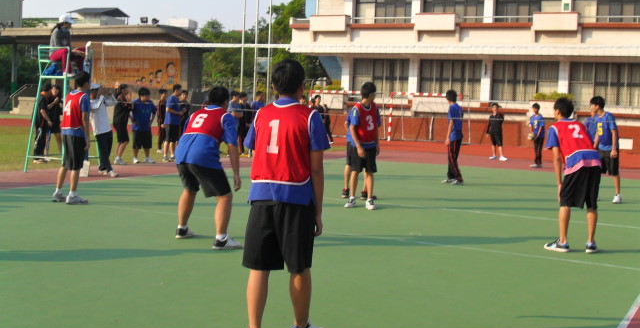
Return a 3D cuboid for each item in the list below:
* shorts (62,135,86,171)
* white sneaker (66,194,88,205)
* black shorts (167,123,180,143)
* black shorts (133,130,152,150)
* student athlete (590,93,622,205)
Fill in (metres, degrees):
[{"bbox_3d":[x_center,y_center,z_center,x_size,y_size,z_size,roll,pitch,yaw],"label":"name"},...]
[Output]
[{"bbox_3d":[-3.227,-0.158,12.150,0.300,0.480,0.370,-1,6,-38],"label":"shorts"},{"bbox_3d":[-3.174,0.469,12.100,0.290,0.120,0.110,2,5,-9],"label":"white sneaker"},{"bbox_3d":[-3.194,-0.678,20.100,0.310,0.420,0.380,1,5,-16],"label":"black shorts"},{"bbox_3d":[-3.744,-0.502,19.500,0.430,0.420,0.320,0,5,-22],"label":"black shorts"},{"bbox_3d":[4.602,-0.217,14.850,0.480,1.700,0.520,0,5,-31],"label":"student athlete"}]

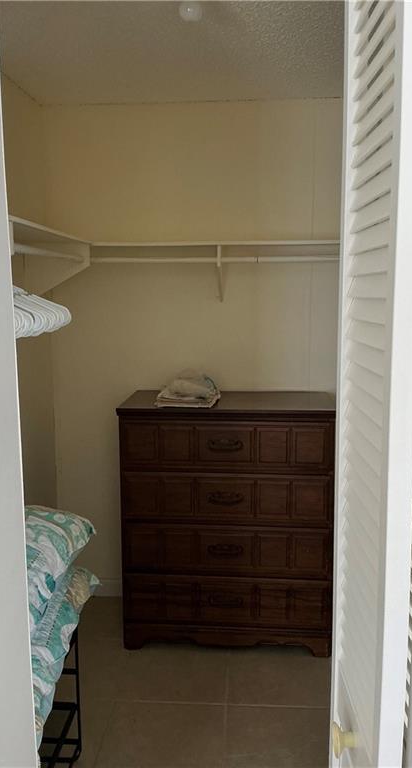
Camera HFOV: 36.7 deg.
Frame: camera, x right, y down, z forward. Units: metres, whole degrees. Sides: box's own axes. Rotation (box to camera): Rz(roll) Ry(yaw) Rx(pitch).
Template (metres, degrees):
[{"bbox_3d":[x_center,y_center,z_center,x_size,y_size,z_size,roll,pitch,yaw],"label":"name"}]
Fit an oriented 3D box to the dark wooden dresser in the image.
[{"bbox_3d":[0.104,0.601,2.832,0.908,1.066,0.468,0,9,4],"label":"dark wooden dresser"}]

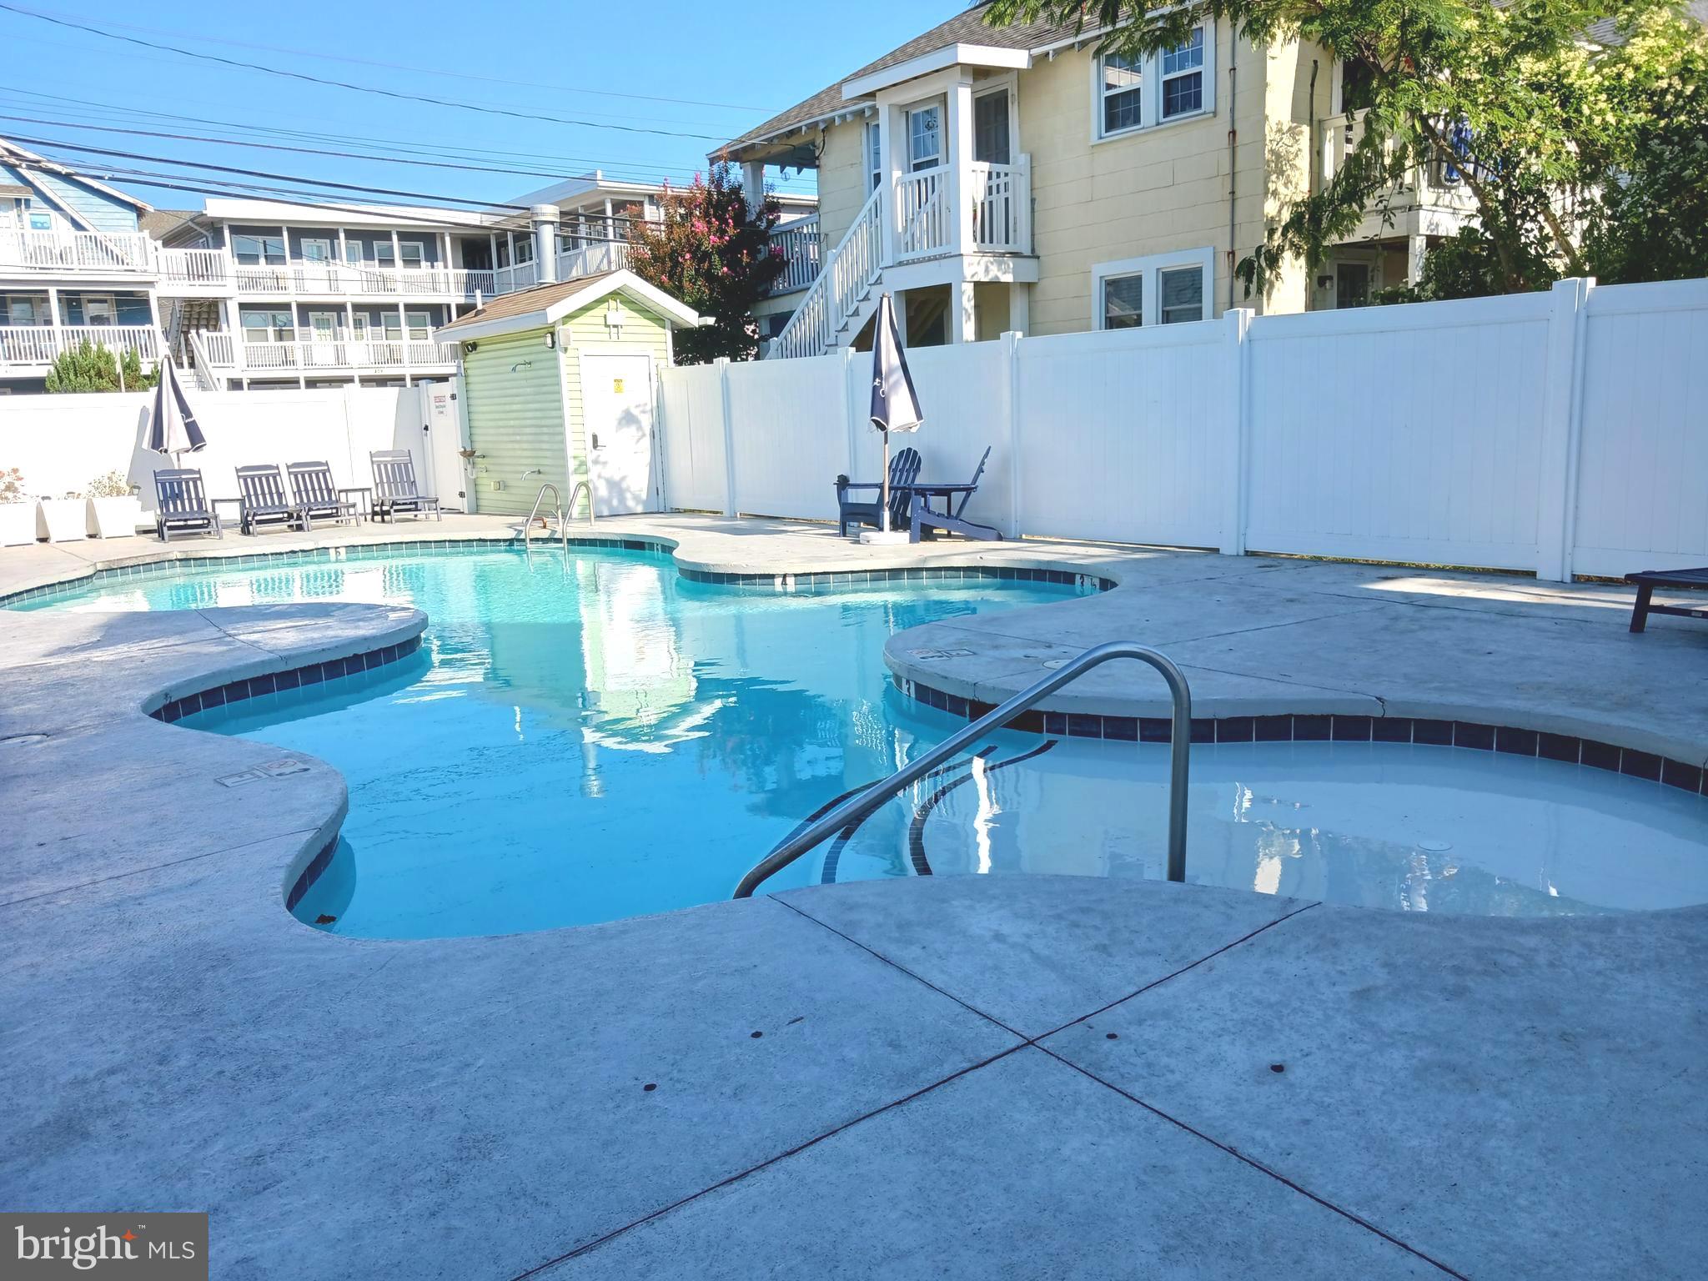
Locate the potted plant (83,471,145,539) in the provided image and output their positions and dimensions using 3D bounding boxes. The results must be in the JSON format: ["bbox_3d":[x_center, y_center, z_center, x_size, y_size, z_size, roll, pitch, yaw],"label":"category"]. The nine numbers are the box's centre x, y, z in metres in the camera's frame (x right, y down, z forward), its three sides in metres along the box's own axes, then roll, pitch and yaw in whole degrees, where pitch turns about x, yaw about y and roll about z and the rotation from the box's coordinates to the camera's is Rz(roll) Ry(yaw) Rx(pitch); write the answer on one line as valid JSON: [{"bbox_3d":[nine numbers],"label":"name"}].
[{"bbox_3d":[-9.236,-1.717,16.562,0.560,0.840,0.550,-10,12,-37],"label":"potted plant"}]

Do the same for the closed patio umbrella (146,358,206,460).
[{"bbox_3d":[-8.765,-2.572,17.300,0.720,2.240,0.720,-10,12,-37],"label":"closed patio umbrella"}]

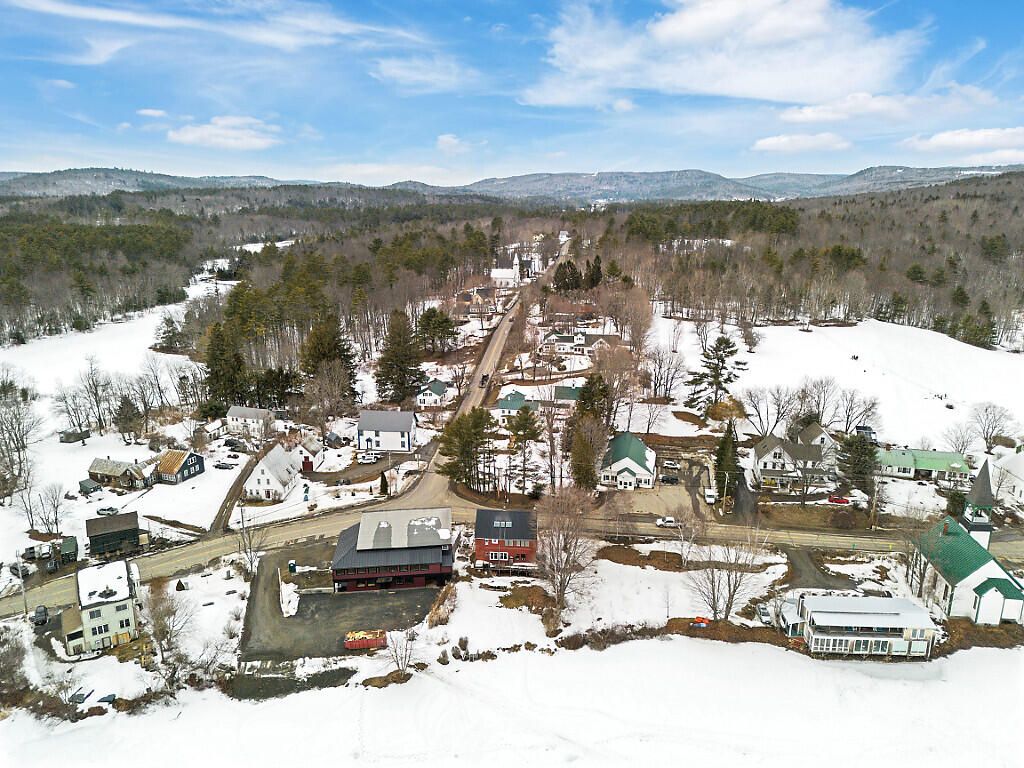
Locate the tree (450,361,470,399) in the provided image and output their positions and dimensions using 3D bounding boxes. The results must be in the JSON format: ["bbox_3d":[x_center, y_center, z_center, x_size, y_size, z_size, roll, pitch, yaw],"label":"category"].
[{"bbox_3d":[-17.910,-1.700,247.210,6.950,13.310,6.950,0,15,0],"label":"tree"}]

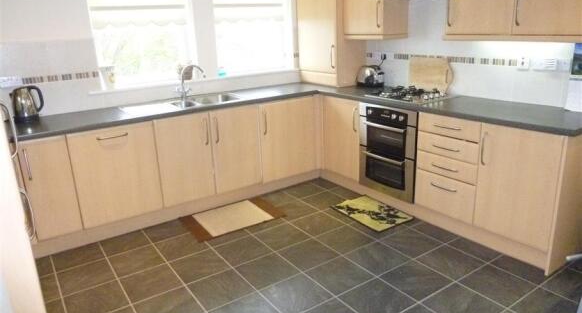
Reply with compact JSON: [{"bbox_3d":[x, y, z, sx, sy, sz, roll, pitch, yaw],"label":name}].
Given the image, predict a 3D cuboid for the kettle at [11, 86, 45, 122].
[{"bbox_3d":[-1.935,-0.374,3.071,0.200,0.230,0.150,-13,20,-32],"label":"kettle"}]

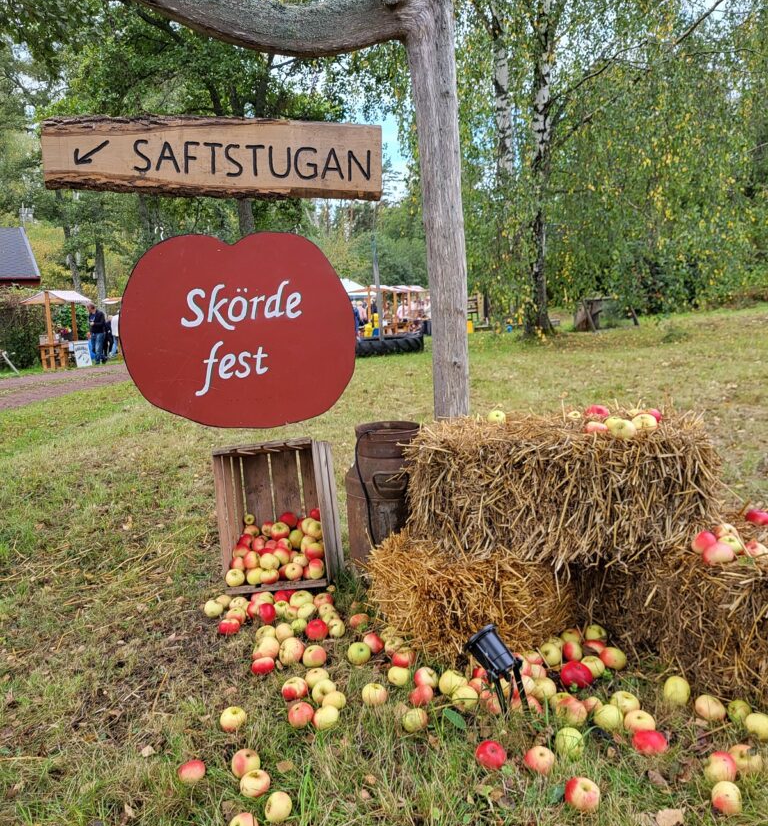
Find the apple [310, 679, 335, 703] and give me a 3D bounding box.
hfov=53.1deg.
[{"bbox_3d":[-0.192,0.897,2.482,0.075,0.070,0.075,-3,9,0],"label":"apple"}]

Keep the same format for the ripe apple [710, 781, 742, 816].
[{"bbox_3d":[0.854,0.958,1.915,0.073,0.068,0.073,-3,9,0],"label":"ripe apple"}]

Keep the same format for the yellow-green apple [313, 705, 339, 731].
[{"bbox_3d":[-0.163,0.857,2.160,0.070,0.063,0.070,0,9,0],"label":"yellow-green apple"}]

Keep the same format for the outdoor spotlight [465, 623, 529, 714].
[{"bbox_3d":[0.335,0.758,2.273,0.165,0.240,0.120,6,12,42],"label":"outdoor spotlight"}]

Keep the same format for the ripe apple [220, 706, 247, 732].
[{"bbox_3d":[-0.424,0.863,2.166,0.071,0.064,0.071,0,9,0],"label":"ripe apple"}]

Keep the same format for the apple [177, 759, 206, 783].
[{"bbox_3d":[-0.497,0.929,1.993,0.067,0.060,0.067,0,9,0],"label":"apple"}]

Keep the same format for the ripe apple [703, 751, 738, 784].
[{"bbox_3d":[0.798,0.840,1.821,0.072,0.067,0.072,-1,9,0],"label":"ripe apple"}]

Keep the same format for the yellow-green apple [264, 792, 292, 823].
[{"bbox_3d":[-0.263,0.985,1.922,0.062,0.069,0.069,21,0,-31],"label":"yellow-green apple"}]

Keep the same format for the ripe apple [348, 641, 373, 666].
[{"bbox_3d":[-0.078,0.764,2.443,0.073,0.070,0.073,-2,8,0],"label":"ripe apple"}]

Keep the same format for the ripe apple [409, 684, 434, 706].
[{"bbox_3d":[0.113,0.900,2.451,0.073,0.068,0.073,-3,9,0],"label":"ripe apple"}]

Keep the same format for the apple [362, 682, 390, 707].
[{"bbox_3d":[-0.026,0.854,2.327,0.076,0.067,0.076,-1,9,0],"label":"apple"}]

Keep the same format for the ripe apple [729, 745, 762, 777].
[{"bbox_3d":[0.944,0.904,2.008,0.076,0.070,0.076,-3,9,0],"label":"ripe apple"}]

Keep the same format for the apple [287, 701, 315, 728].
[{"bbox_3d":[-0.224,0.820,2.085,0.070,0.069,0.070,-2,8,0],"label":"apple"}]

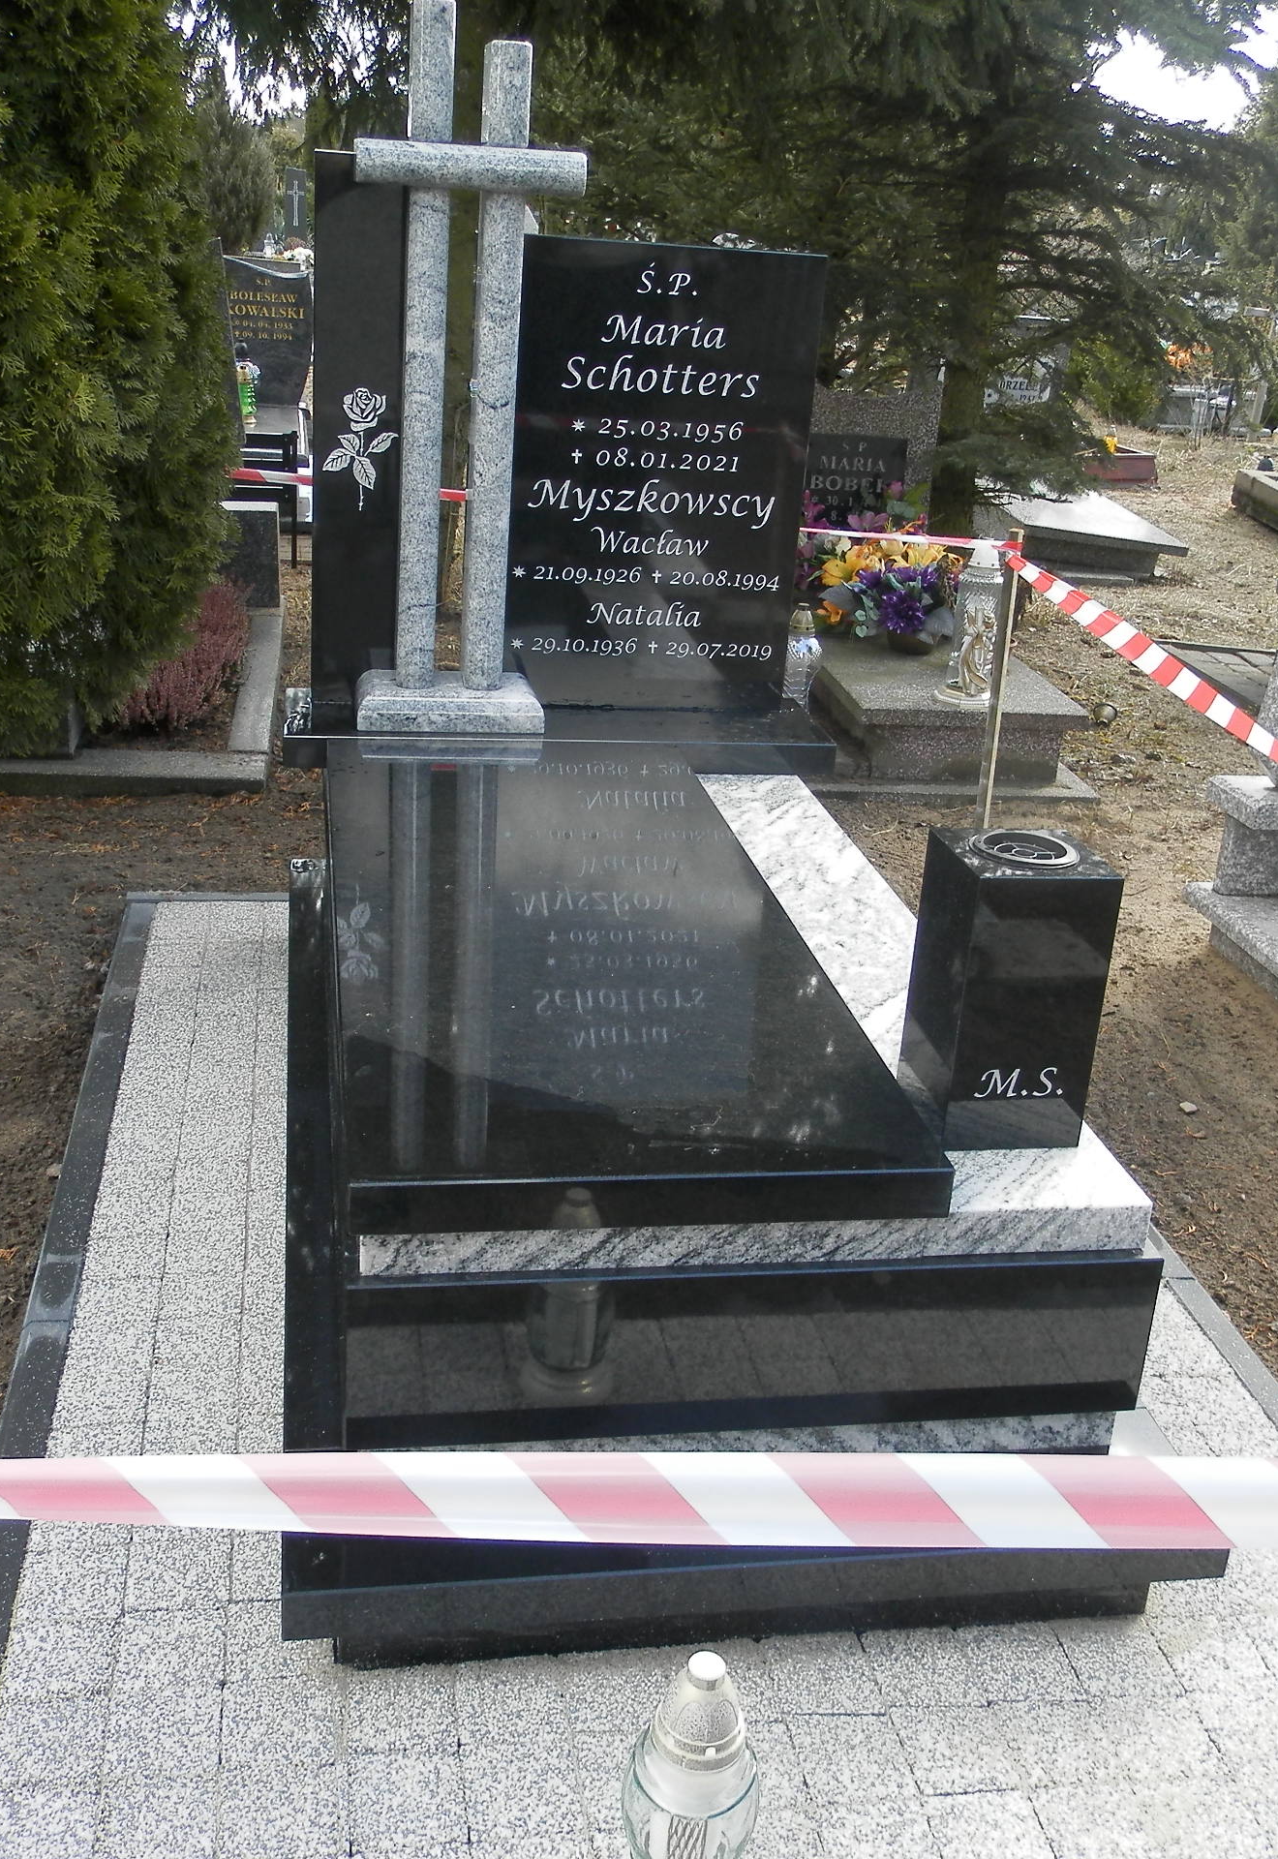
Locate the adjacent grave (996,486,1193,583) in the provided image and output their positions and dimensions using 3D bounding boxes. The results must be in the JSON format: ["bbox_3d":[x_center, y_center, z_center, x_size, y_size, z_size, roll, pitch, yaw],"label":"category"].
[{"bbox_3d":[1.873,-1.764,7.821,0.740,0.220,1.500,2,23,-5],"label":"adjacent grave"}]

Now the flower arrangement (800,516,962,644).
[{"bbox_3d":[0.657,-0.929,4.839,0.410,0.340,0.340,0,23,-11],"label":"flower arrangement"}]

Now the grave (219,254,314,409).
[{"bbox_3d":[-1.713,-2.695,8.045,0.480,0.630,0.100,0,23,-11],"label":"grave"}]

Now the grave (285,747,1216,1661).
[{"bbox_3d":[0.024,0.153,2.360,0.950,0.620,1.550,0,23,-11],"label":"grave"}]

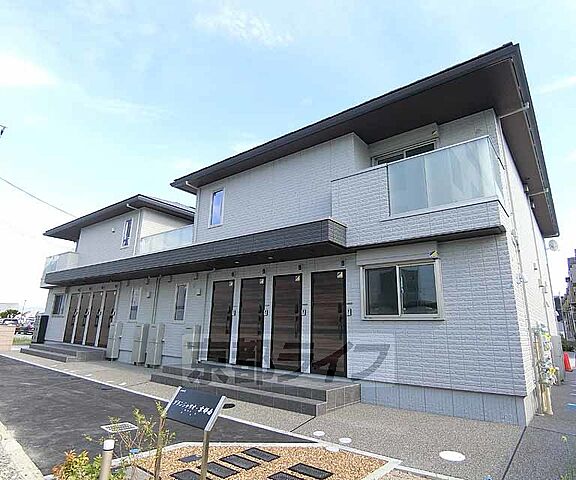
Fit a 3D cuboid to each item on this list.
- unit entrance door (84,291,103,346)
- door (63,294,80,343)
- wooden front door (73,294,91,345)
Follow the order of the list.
[{"bbox_3d":[-8.218,3.344,14.036,0.883,2.220,0.080,-9,-17,36],"label":"unit entrance door"},{"bbox_3d":[-10.077,3.650,15.415,0.883,2.220,0.080,-9,-17,36],"label":"door"},{"bbox_3d":[-9.147,3.497,14.725,0.883,2.220,0.080,-9,-17,36],"label":"wooden front door"}]

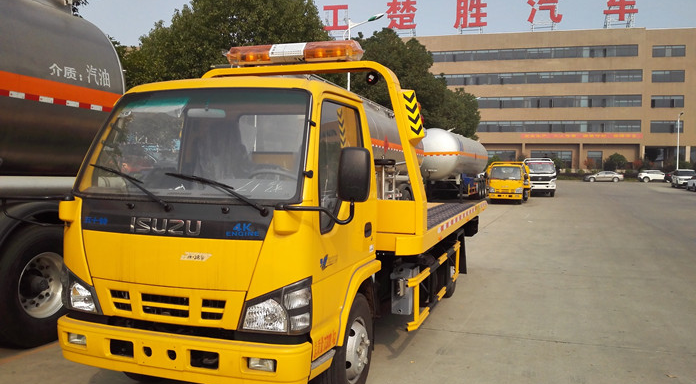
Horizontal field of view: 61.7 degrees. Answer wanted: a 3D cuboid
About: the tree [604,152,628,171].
[{"bbox_3d":[36.377,-3.387,79.000,2.900,3.600,2.900,1,2,14],"label":"tree"}]

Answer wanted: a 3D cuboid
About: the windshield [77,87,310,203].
[{"bbox_3d":[-0.946,-0.328,3.530,1.570,0.783,0.200,1,-27,19],"label":"windshield"}]

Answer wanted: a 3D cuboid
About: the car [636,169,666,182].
[{"bbox_3d":[39.487,-1.981,75.000,4.400,1.630,1.830,1,2,14],"label":"car"}]

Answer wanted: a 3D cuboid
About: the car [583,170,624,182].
[{"bbox_3d":[32.150,-1.908,73.200,4.700,1.460,1.800,1,2,14],"label":"car"}]

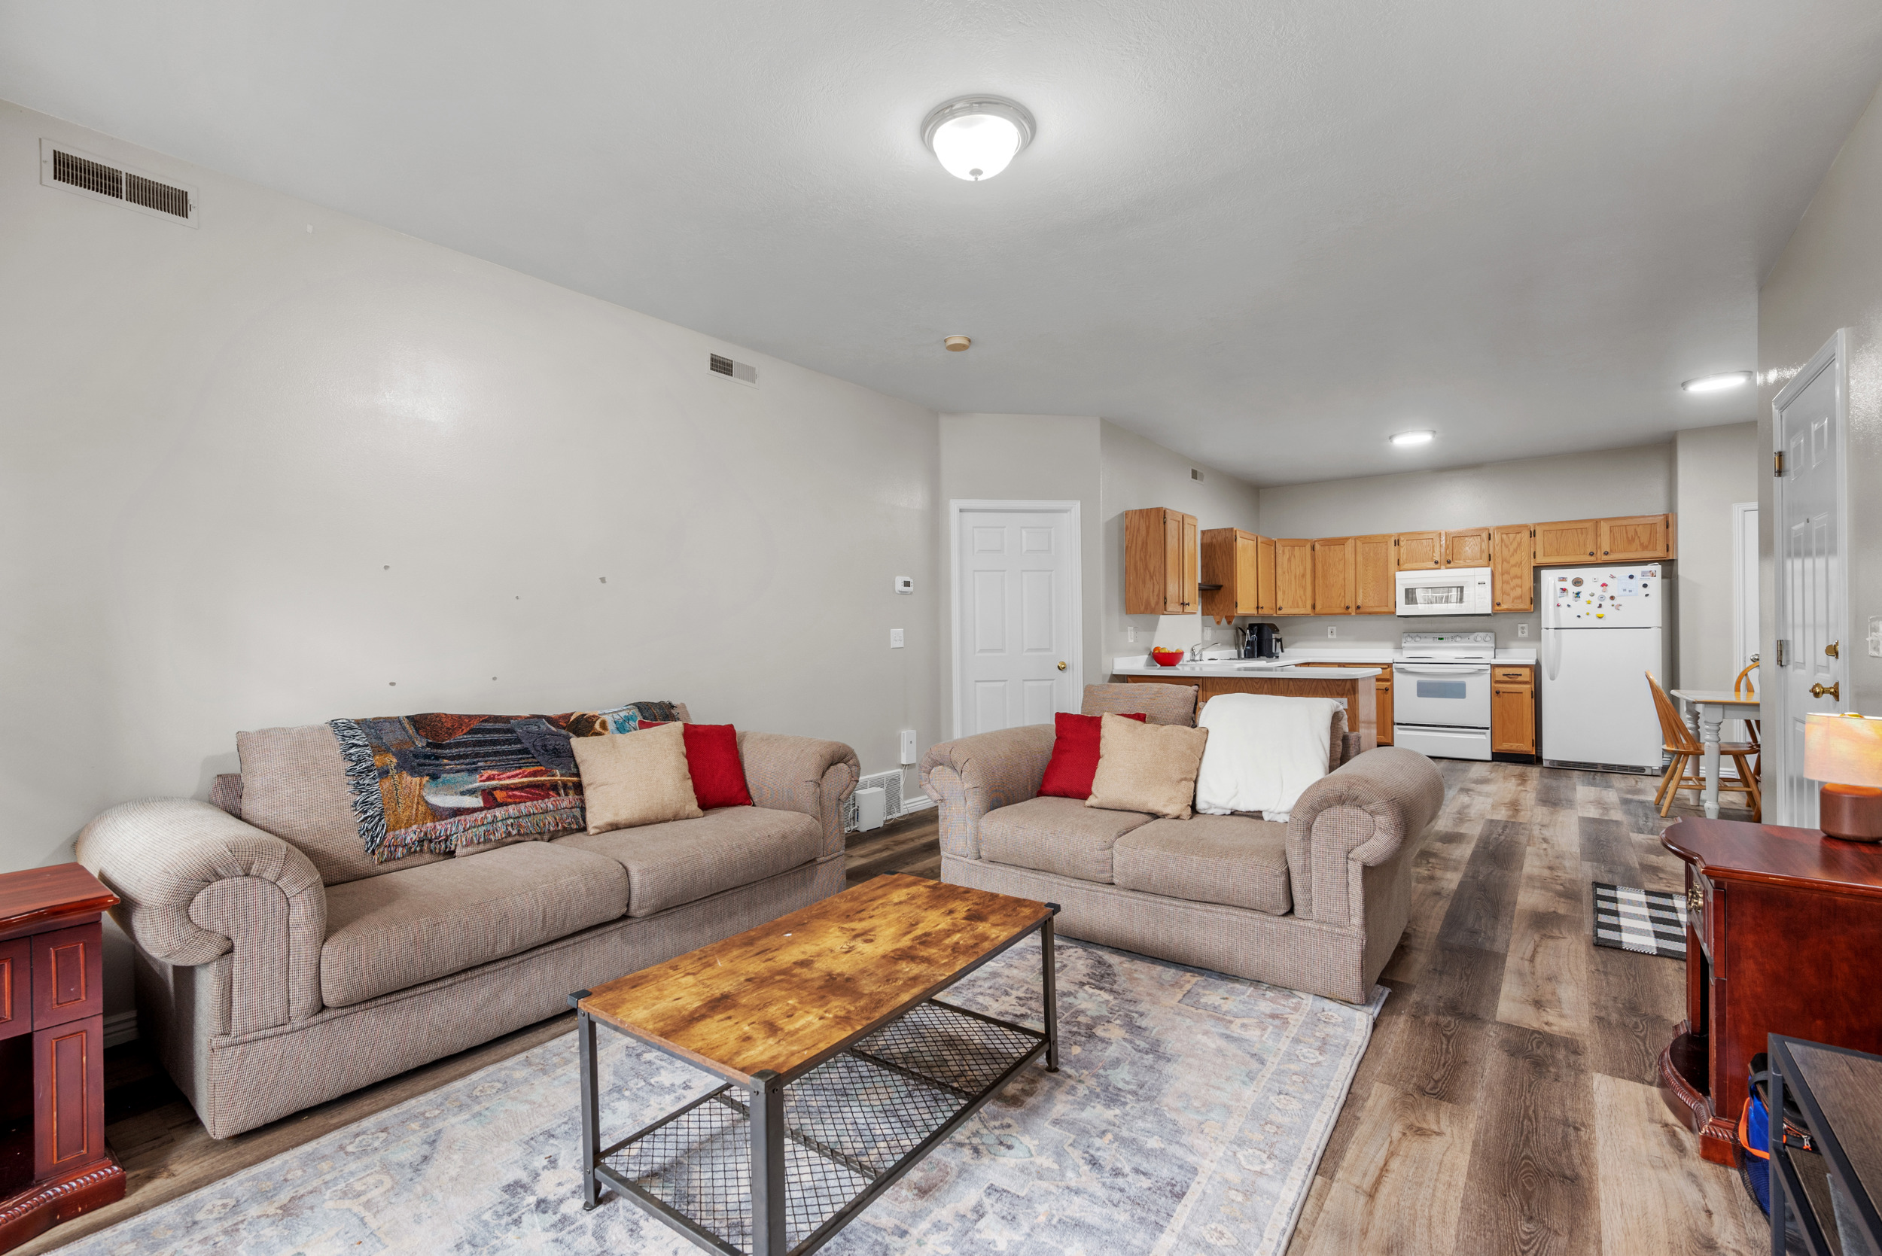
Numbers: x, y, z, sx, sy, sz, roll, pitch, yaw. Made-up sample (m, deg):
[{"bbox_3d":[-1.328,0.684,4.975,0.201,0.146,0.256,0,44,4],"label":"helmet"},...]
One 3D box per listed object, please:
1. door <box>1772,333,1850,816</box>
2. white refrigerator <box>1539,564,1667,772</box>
[{"bbox_3d":[3.258,0.127,2.917,0.078,2.177,1.010,-1,0,38],"label":"door"},{"bbox_3d":[5.612,0.349,6.690,0.745,1.678,0.730,-1,0,38],"label":"white refrigerator"}]

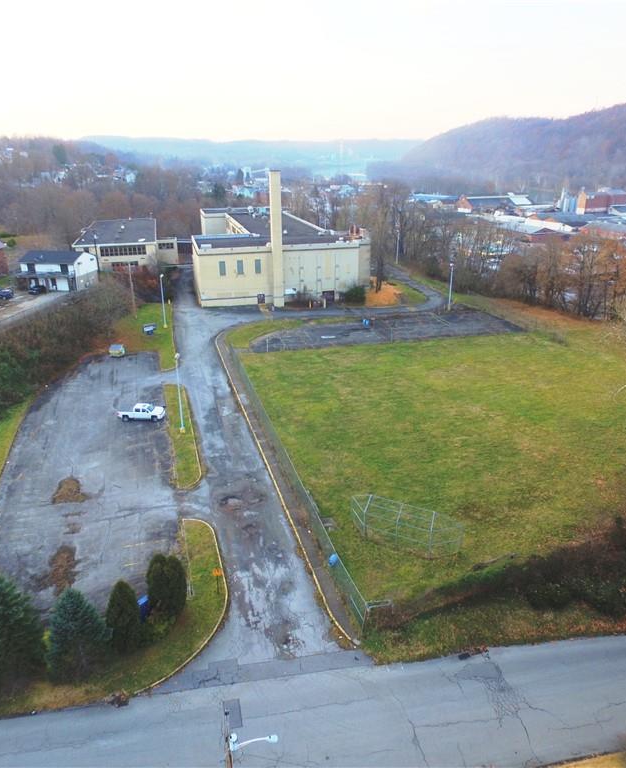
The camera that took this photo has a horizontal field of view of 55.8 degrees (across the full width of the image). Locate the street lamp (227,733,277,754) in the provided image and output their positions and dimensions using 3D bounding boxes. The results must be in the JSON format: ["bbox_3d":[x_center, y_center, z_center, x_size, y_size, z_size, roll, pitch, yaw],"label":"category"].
[{"bbox_3d":[-2.593,15.778,26.000,2.050,0.750,0.400,-1,22,-2],"label":"street lamp"}]

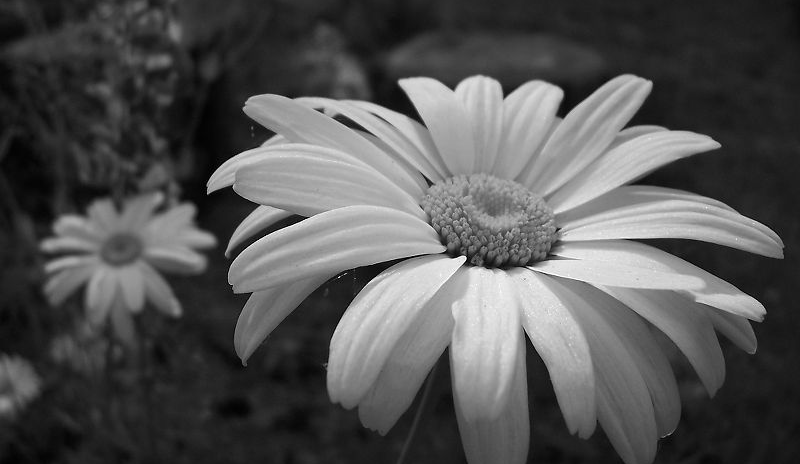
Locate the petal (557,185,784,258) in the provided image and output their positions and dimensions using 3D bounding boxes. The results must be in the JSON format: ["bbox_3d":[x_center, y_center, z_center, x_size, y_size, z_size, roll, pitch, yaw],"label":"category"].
[{"bbox_3d":[0.041,0.001,0.119,0.035,0.006,0.009,5,34,0],"label":"petal"}]

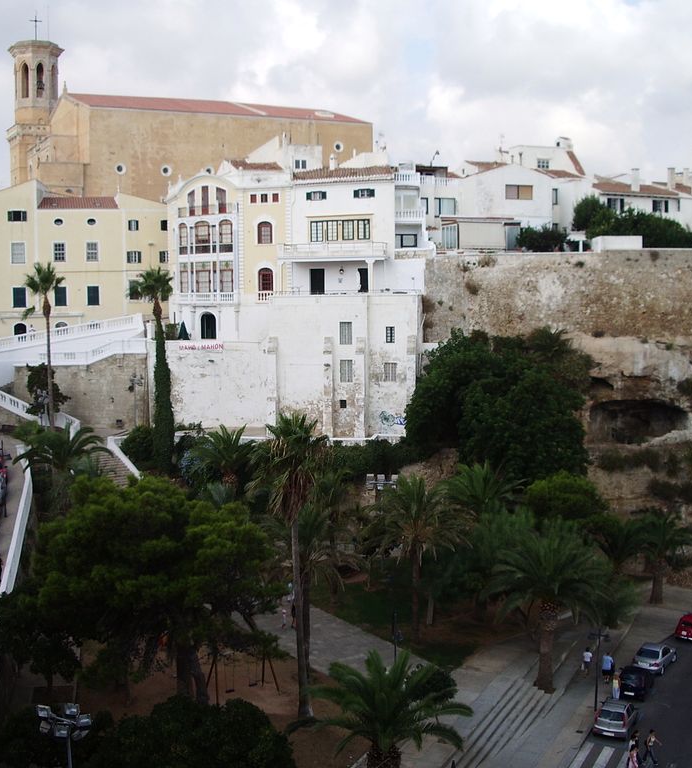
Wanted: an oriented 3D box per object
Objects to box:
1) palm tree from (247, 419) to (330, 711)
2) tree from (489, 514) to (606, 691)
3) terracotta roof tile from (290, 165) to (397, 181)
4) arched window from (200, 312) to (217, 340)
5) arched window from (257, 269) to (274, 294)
[{"bbox_3d":[-2.830,9.330,52.940,3.900,15.930,3.900,-1,5,0],"label":"palm tree"},{"bbox_3d":[11.368,12.584,58.267,6.900,9.600,6.900,-1,5,0],"label":"tree"},{"bbox_3d":[-0.230,-19.770,97.000,9.600,1.500,3.400,2,5,24],"label":"terracotta roof tile"},{"bbox_3d":[-12.948,-5.415,97.500,1.650,2.650,0.350,2,6,24],"label":"arched window"},{"bbox_3d":[-7.503,-9.600,96.500,1.600,2.400,0.300,1,6,20],"label":"arched window"}]

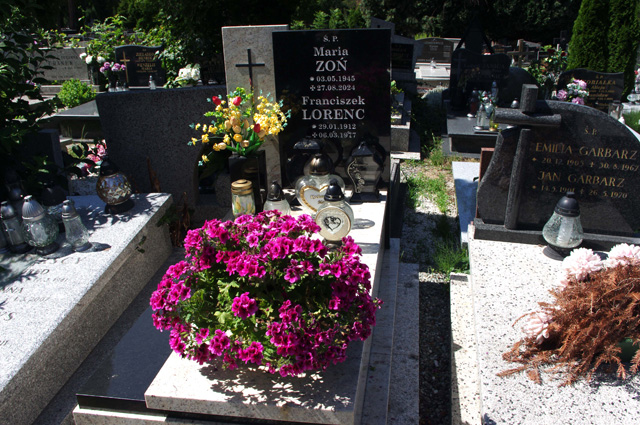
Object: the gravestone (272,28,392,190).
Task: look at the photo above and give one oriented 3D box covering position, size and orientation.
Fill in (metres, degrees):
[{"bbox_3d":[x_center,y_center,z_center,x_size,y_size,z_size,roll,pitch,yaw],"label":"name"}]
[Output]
[{"bbox_3d":[0.077,-0.553,3.049,0.623,0.867,0.090,1,20,10],"label":"gravestone"}]

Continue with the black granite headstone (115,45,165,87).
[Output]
[{"bbox_3d":[-2.442,-1.984,7.501,0.630,0.530,0.120,1,22,10],"label":"black granite headstone"}]

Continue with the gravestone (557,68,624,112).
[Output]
[{"bbox_3d":[3.040,-1.361,6.187,0.710,0.550,0.100,2,21,9],"label":"gravestone"}]

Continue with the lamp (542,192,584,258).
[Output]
[{"bbox_3d":[0.978,0.045,2.174,0.165,0.255,0.165,1,22,10],"label":"lamp"}]

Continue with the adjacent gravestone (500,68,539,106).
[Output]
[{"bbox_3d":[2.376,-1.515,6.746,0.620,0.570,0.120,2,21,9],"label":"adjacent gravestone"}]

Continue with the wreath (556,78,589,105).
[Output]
[{"bbox_3d":[2.582,-1.190,5.614,0.320,0.330,0.280,1,22,10],"label":"wreath"}]

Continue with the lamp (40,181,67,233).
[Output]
[{"bbox_3d":[-1.110,-0.023,2.291,0.115,0.205,0.115,1,22,10],"label":"lamp"}]

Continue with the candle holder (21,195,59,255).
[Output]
[{"bbox_3d":[-1.024,0.039,2.000,0.138,0.225,0.138,-2,23,11],"label":"candle holder"}]

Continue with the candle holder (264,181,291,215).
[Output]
[{"bbox_3d":[-0.192,-0.010,2.437,0.135,0.255,0.135,1,22,10],"label":"candle holder"}]

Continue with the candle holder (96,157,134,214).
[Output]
[{"bbox_3d":[-0.919,-0.130,2.447,0.160,0.245,0.160,1,22,10],"label":"candle holder"}]

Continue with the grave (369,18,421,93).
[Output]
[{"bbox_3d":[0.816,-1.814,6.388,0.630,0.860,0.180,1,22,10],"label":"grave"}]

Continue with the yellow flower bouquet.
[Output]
[{"bbox_3d":[-0.423,-0.446,2.757,0.500,0.350,0.360,1,22,10],"label":"yellow flower bouquet"}]

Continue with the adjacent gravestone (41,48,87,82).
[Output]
[{"bbox_3d":[-3.576,-2.088,7.728,0.690,0.460,0.100,2,16,9],"label":"adjacent gravestone"}]

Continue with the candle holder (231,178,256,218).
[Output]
[{"bbox_3d":[-0.397,-0.072,2.828,0.122,0.187,0.122,2,21,9],"label":"candle holder"}]

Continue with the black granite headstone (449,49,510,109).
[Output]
[{"bbox_3d":[1.768,-1.493,6.129,0.610,0.670,0.120,1,22,10],"label":"black granite headstone"}]

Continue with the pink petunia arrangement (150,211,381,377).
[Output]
[{"bbox_3d":[-0.155,0.216,1.626,0.659,0.403,0.648,2,21,9],"label":"pink petunia arrangement"}]

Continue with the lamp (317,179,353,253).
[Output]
[{"bbox_3d":[0.056,0.010,2.286,0.160,0.308,0.100,1,22,10],"label":"lamp"}]

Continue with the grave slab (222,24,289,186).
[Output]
[{"bbox_3d":[-0.317,-0.562,3.070,0.366,0.909,0.085,2,21,9],"label":"grave slab"}]

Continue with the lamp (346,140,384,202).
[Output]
[{"bbox_3d":[0.234,-0.222,2.875,0.195,0.315,0.150,2,21,9],"label":"lamp"}]

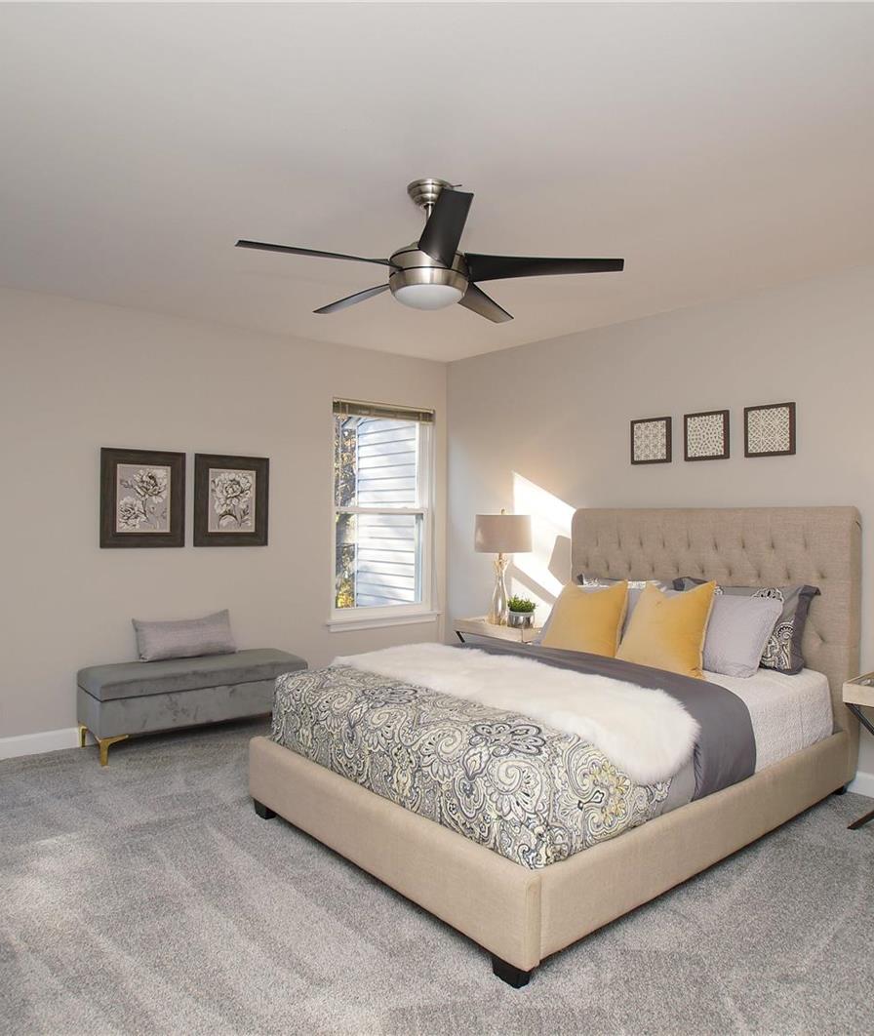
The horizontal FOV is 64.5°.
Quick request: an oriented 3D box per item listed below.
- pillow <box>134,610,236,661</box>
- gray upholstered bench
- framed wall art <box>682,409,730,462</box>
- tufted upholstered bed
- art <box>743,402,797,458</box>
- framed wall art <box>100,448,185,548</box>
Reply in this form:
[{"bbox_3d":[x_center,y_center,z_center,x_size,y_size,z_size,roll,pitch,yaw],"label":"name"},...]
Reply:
[{"bbox_3d":[-1.465,0.686,4.042,0.507,0.264,0.132,1,-14,-36],"label":"pillow"},{"bbox_3d":[-1.370,1.036,3.984,1.140,0.430,0.440,1,-1,-37],"label":"gray upholstered bench"},{"bbox_3d":[1.475,-0.443,3.776,0.028,0.257,0.254,1,0,-43],"label":"framed wall art"},{"bbox_3d":[0.574,0.598,3.087,2.130,1.320,1.610,1,-1,-40],"label":"tufted upholstered bed"},{"bbox_3d":[1.700,-0.442,3.531,0.028,0.257,0.254,1,0,-43],"label":"art"},{"bbox_3d":[-1.654,-0.106,3.930,0.455,0.552,0.030,1,-1,-36],"label":"framed wall art"}]

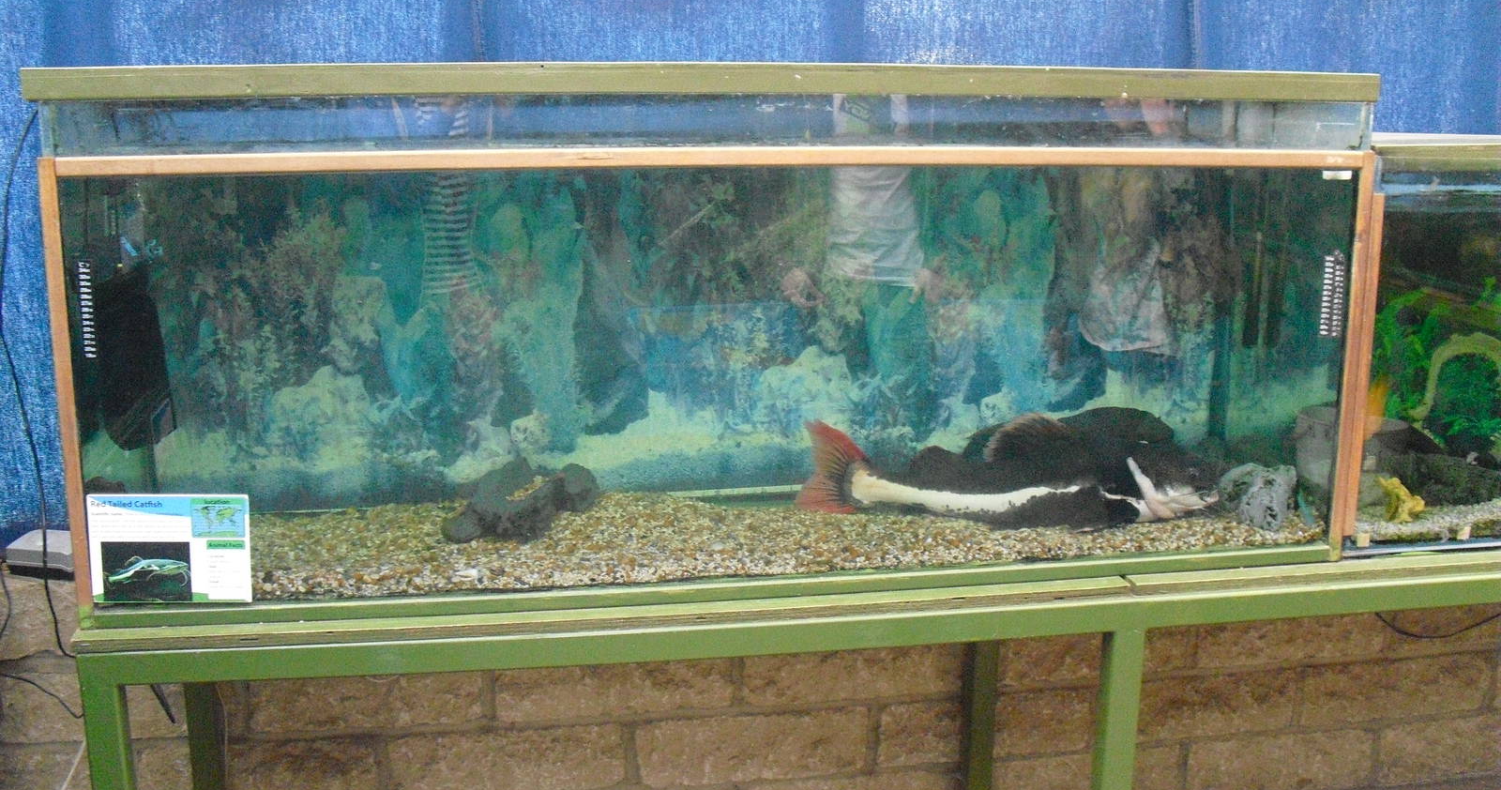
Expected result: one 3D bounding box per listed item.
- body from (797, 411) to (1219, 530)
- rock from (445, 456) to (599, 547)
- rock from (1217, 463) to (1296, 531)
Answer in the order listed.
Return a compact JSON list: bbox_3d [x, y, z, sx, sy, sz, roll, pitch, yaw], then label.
[{"bbox_3d":[0.402,0.114,2.481,0.640,0.165,0.175,-1,13,-5],"label":"body"},{"bbox_3d":[-0.358,0.156,2.409,0.222,0.108,0.150,-2,13,-9],"label":"rock"},{"bbox_3d":[0.791,0.157,2.469,0.100,0.095,0.100,-2,13,-9],"label":"rock"}]

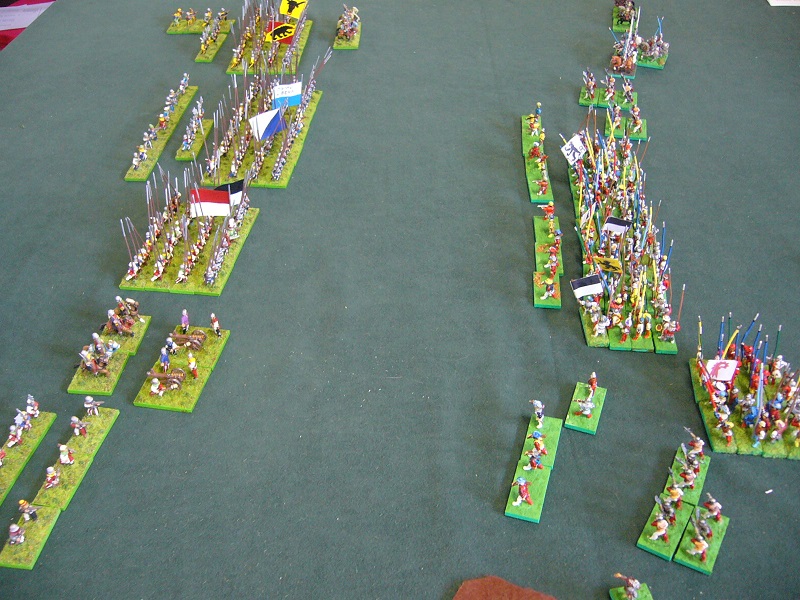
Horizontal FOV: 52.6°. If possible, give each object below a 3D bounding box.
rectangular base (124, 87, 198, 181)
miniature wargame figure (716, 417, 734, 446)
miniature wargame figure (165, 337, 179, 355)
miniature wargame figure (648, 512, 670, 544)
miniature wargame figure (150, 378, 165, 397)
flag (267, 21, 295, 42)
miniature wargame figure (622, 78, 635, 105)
[{"bbox_3d":[-0.244,-0.177,0.841,0.020,0.003,0.200,1,40,3],"label":"rectangular base"},{"bbox_3d":[0.204,0.082,0.507,0.013,0.018,0.009,3,41,5],"label":"miniature wargame figure"},{"bbox_3d":[-0.161,0.032,0.572,0.011,0.014,0.009,4,40,7],"label":"miniature wargame figure"},{"bbox_3d":[0.144,0.126,0.449,0.011,0.022,0.009,16,42,19],"label":"miniature wargame figure"},{"bbox_3d":[-0.165,0.059,0.548,0.011,0.015,0.008,2,40,4],"label":"miniature wargame figure"},{"bbox_3d":[-0.139,-0.312,0.946,0.032,0.024,0.003,2,36,-24],"label":"flag"},{"bbox_3d":[0.244,-0.222,0.861,0.011,0.020,0.009,8,41,10],"label":"miniature wargame figure"}]

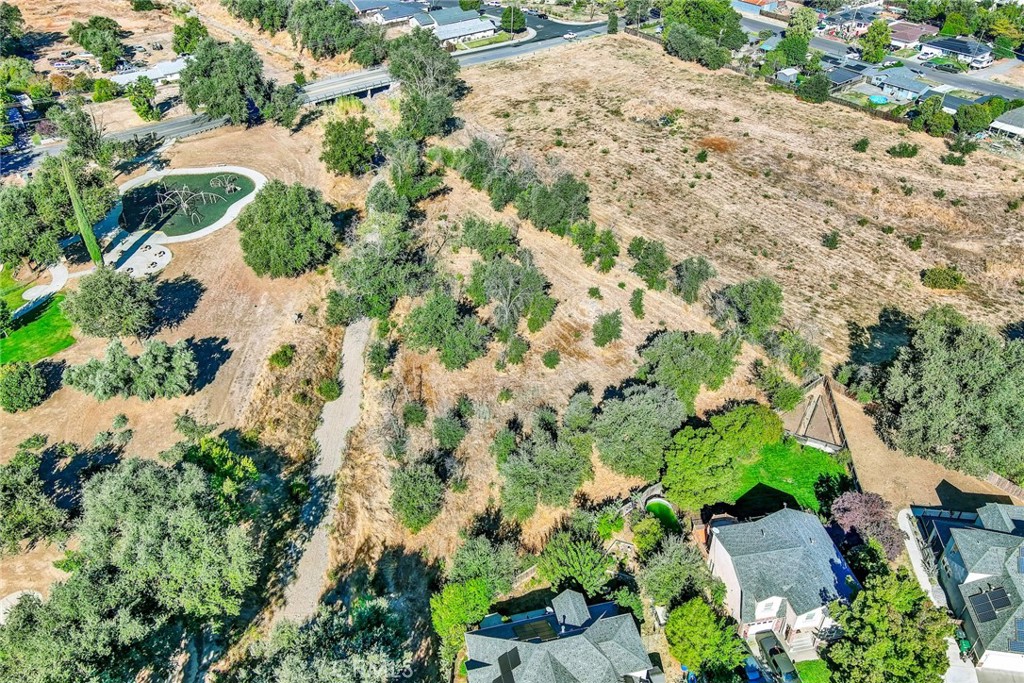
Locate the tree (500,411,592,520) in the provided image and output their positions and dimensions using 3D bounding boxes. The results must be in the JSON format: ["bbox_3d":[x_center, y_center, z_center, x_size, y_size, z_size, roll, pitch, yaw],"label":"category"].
[{"bbox_3d":[4.420,16.130,106.450,11.700,8.800,15.500,0,38,0],"label":"tree"}]

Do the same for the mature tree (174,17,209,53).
[{"bbox_3d":[-92.300,-87.461,237.360,9.600,11.000,9.600,0,35,0],"label":"mature tree"}]

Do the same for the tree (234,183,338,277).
[{"bbox_3d":[-36.000,-16.944,133.164,15.600,15.000,15.600,0,35,0],"label":"tree"}]

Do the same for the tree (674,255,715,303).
[{"bbox_3d":[31.630,-10.690,142.500,6.700,8.500,6.700,0,36,0],"label":"tree"}]

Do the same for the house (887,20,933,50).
[{"bbox_3d":[127.500,-99.430,266.690,18.500,4.500,12.800,-27,44,-32],"label":"house"}]

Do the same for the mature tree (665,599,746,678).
[{"bbox_3d":[17.900,27.516,76.643,7.500,7.000,7.500,0,35,0],"label":"mature tree"}]

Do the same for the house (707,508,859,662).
[{"bbox_3d":[31.180,26.440,93.920,13.200,7.700,13.200,-7,38,-9],"label":"house"}]

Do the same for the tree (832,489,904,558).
[{"bbox_3d":[42.100,22.180,98.180,7.600,8.000,7.400,0,36,0],"label":"tree"}]

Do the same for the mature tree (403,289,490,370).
[{"bbox_3d":[-10.230,-1.610,129.400,13.500,9.000,15.500,0,38,0],"label":"mature tree"}]

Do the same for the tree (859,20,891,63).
[{"bbox_3d":[101.000,-83.028,230.332,8.200,11.800,8.200,0,35,0],"label":"tree"}]

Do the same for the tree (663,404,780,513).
[{"bbox_3d":[26.580,15.130,105.250,14.000,11.000,13.000,0,36,0],"label":"tree"}]

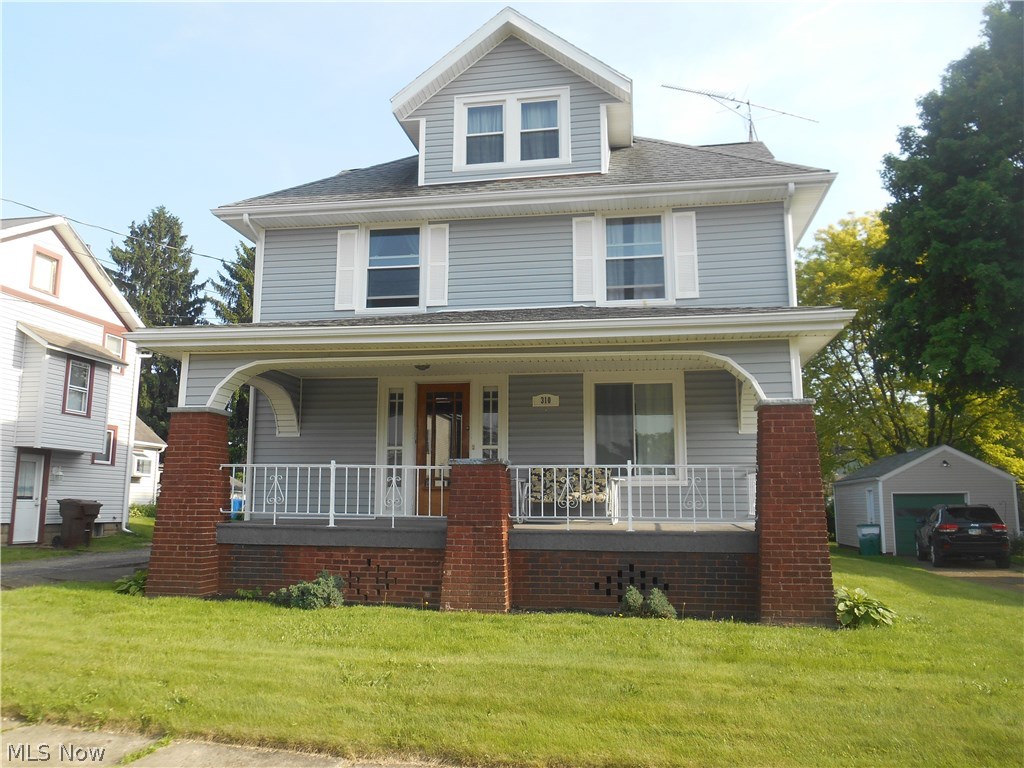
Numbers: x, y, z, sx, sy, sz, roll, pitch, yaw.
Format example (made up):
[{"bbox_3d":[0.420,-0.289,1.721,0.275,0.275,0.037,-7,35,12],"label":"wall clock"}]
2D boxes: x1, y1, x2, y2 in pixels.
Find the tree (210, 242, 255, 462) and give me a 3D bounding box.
[{"bbox_3d":[-13.057,-0.069,36.635,5.300,14.240,5.300,-1,-9,9],"label":"tree"}]

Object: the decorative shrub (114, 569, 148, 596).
[{"bbox_3d":[-4.842,2.518,9.912,0.620,0.380,0.600,-1,-9,9],"label":"decorative shrub"}]

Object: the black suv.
[{"bbox_3d":[13.960,4.720,24.060,1.950,1.770,4.820,-3,-10,19],"label":"black suv"}]

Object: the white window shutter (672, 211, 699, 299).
[{"bbox_3d":[2.527,-1.860,11.143,0.325,1.300,0.050,-1,-9,9],"label":"white window shutter"}]

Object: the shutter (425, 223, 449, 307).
[{"bbox_3d":[-1.199,-1.925,12.422,0.357,1.365,0.040,-1,-8,10],"label":"shutter"}]

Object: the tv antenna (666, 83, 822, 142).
[{"bbox_3d":[4.906,-5.509,16.221,4.000,0.930,1.600,4,-10,-21],"label":"tv antenna"}]

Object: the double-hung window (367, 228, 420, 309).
[{"bbox_3d":[-1.827,-1.792,11.921,0.840,1.260,0.100,-1,-9,9],"label":"double-hung window"}]

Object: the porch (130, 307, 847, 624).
[{"bbox_3d":[-0.310,0.688,10.214,8.524,4.220,3.370,-1,-8,10],"label":"porch"}]

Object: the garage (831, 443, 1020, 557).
[{"bbox_3d":[15.666,4.444,29.817,4.550,3.780,6.600,-1,-8,10],"label":"garage"}]

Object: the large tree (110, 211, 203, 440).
[{"bbox_3d":[-18.400,-1.295,39.600,5.800,16.491,5.800,-1,-8,10],"label":"large tree"}]

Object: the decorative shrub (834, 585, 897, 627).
[{"bbox_3d":[3.798,2.389,8.264,0.634,0.372,0.620,-1,-8,10],"label":"decorative shrub"}]

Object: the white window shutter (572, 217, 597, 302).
[{"bbox_3d":[1.138,-1.950,12.023,0.354,1.352,0.040,-1,-8,10],"label":"white window shutter"}]

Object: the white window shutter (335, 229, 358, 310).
[{"bbox_3d":[-2.574,-1.770,11.993,0.325,1.300,0.050,-1,-9,9],"label":"white window shutter"}]

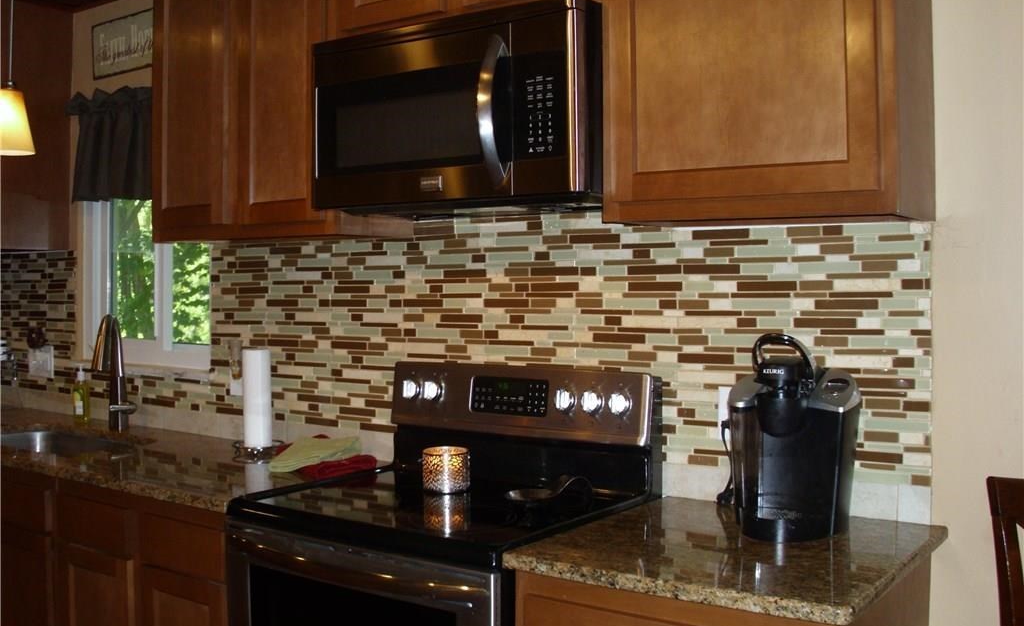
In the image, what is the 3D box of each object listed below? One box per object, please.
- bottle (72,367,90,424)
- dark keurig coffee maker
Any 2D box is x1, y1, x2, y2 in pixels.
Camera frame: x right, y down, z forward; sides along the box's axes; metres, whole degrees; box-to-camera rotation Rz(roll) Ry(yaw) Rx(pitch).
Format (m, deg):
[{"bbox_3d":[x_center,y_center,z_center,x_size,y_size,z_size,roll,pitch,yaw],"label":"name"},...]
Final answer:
[{"bbox_3d":[-1.480,0.282,3.856,0.060,0.192,0.050,0,2,14],"label":"bottle"},{"bbox_3d":[0.577,0.234,2.228,0.238,0.395,0.268,1,2,26],"label":"dark keurig coffee maker"}]

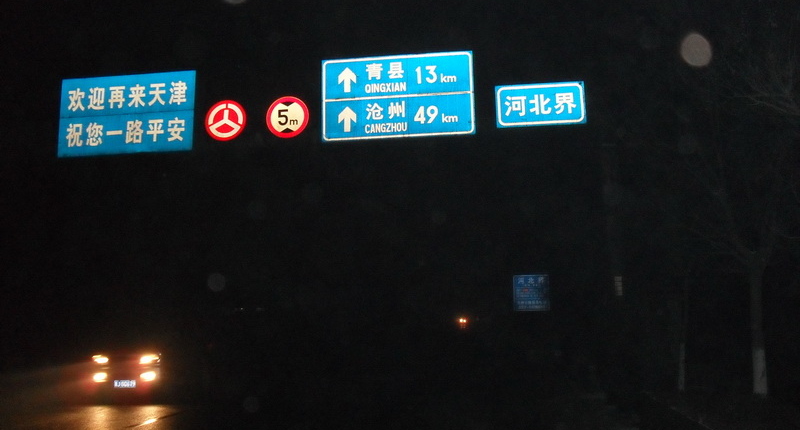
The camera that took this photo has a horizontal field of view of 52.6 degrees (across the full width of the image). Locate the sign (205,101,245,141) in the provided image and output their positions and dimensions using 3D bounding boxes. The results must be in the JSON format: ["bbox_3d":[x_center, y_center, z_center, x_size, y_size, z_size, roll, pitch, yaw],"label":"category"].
[{"bbox_3d":[-4.086,-2.217,18.958,1.000,1.000,0.050,-2,-8,7],"label":"sign"}]

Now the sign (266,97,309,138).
[{"bbox_3d":[-2.613,-2.276,18.783,1.000,1.000,0.050,-2,-8,7],"label":"sign"}]

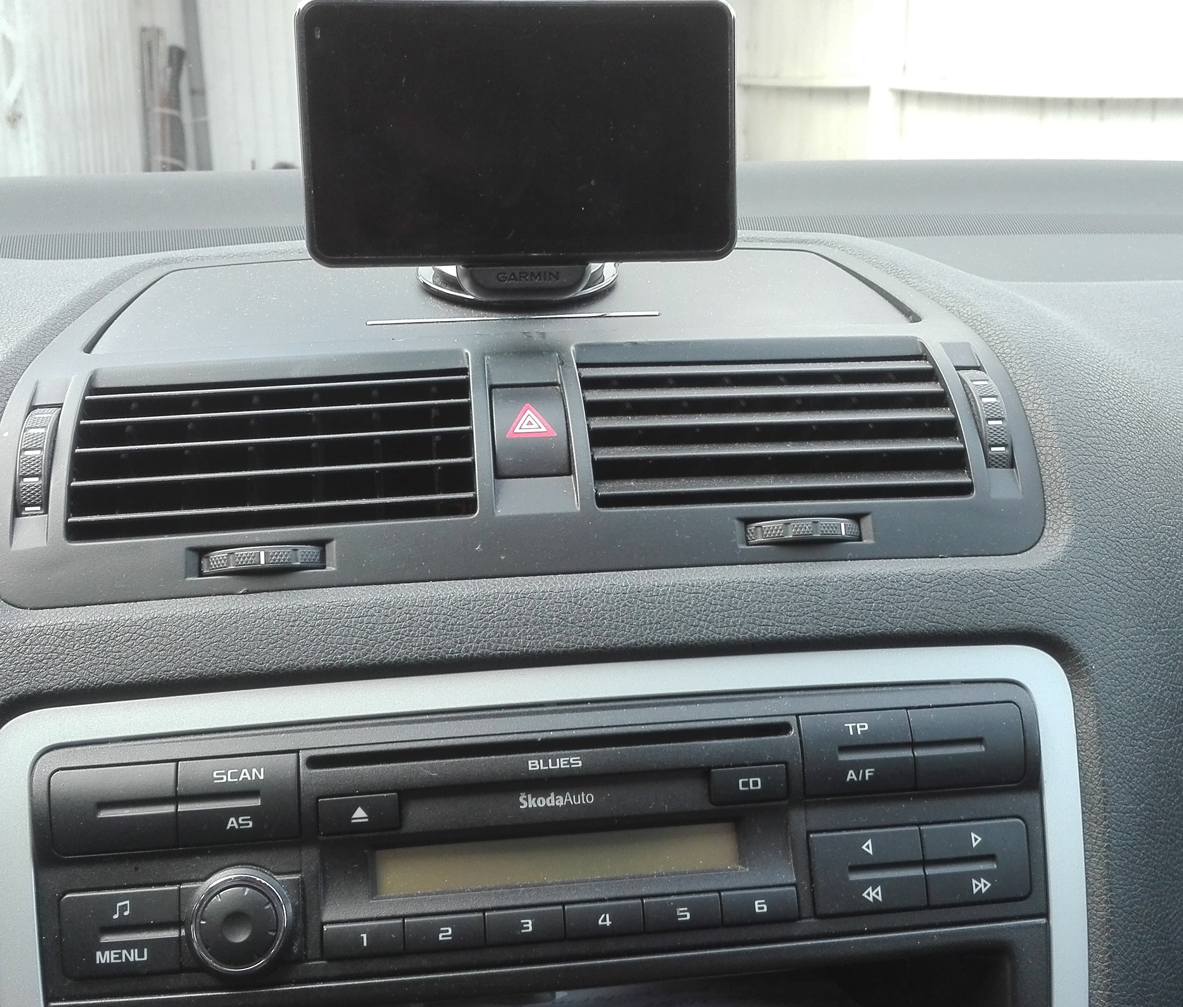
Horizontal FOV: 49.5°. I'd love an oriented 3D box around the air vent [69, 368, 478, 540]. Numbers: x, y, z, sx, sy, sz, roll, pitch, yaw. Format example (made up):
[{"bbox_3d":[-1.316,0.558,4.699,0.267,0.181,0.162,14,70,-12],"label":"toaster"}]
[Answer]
[{"bbox_3d":[-0.087,-0.010,0.361,0.109,0.051,0.028,-3,-30,-7],"label":"air vent"}]

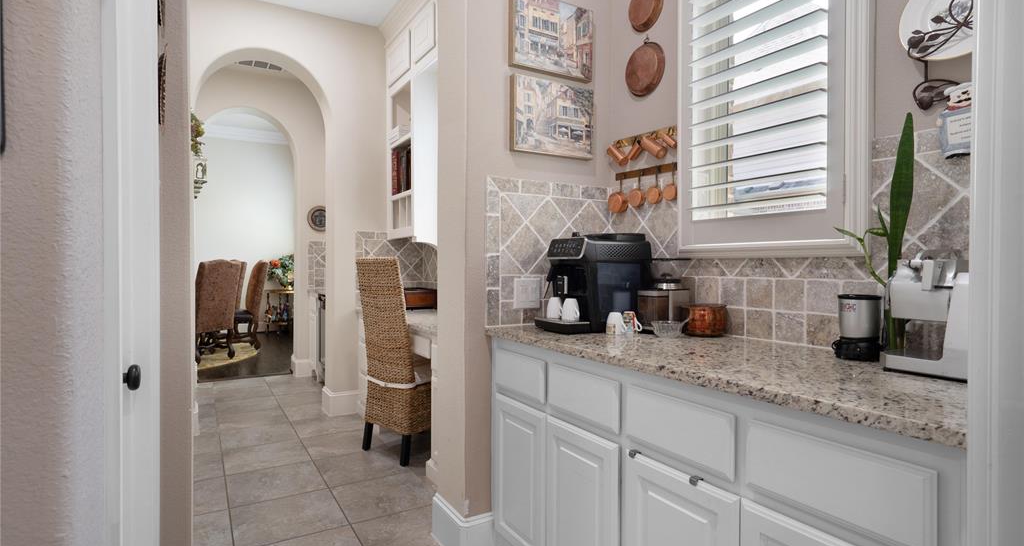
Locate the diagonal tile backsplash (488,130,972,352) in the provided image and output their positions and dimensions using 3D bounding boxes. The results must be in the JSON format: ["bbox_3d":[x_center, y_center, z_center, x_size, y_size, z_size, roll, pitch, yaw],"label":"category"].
[{"bbox_3d":[0.540,-0.079,1.650,0.625,0.597,1.475,0,1,-30],"label":"diagonal tile backsplash"}]

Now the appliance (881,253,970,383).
[{"bbox_3d":[1.048,0.100,1.192,0.190,0.275,0.310,0,1,-30],"label":"appliance"}]

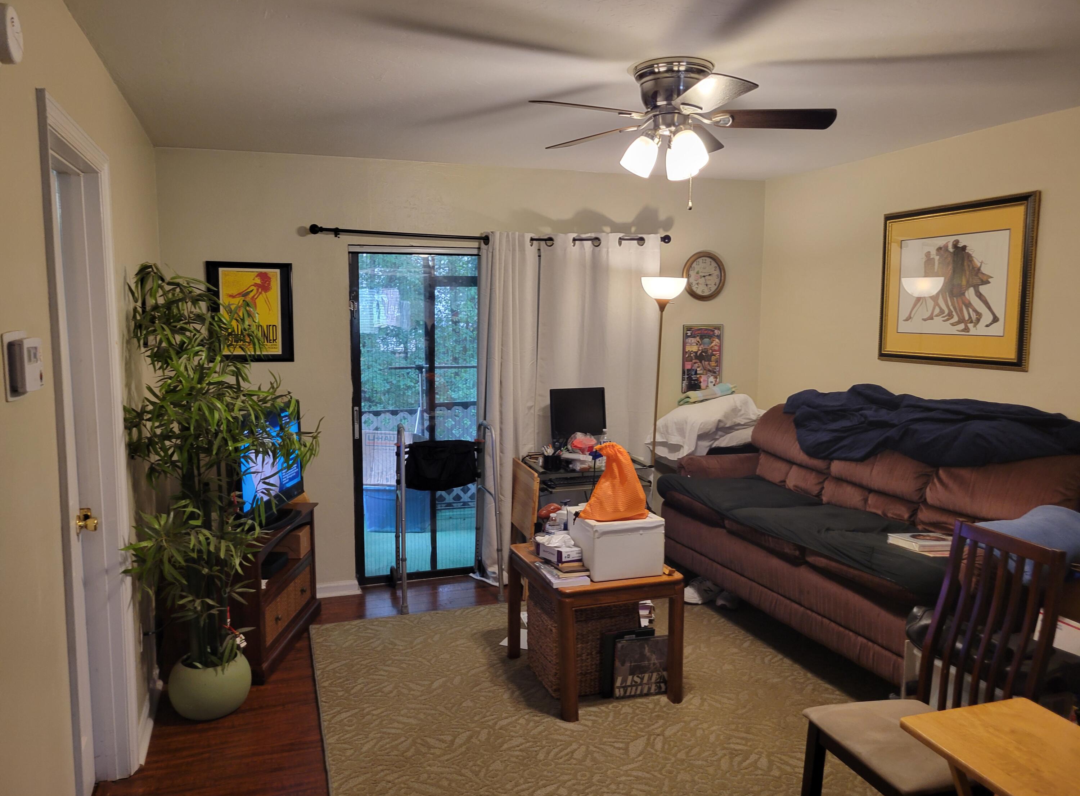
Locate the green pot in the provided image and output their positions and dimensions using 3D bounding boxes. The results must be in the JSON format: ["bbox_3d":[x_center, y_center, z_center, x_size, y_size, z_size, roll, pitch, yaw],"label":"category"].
[{"bbox_3d":[-1.324,1.155,3.261,0.310,0.210,0.310,-2,7,-19],"label":"green pot"}]

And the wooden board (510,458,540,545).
[{"bbox_3d":[-0.080,0.563,4.535,0.035,0.365,0.480,1,5,-15],"label":"wooden board"}]

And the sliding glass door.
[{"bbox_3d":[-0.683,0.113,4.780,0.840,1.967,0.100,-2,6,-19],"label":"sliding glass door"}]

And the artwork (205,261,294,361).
[{"bbox_3d":[-1.542,-0.455,4.319,0.441,0.525,0.025,-2,6,-19],"label":"artwork"}]

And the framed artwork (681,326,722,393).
[{"bbox_3d":[1.058,-0.251,5.256,0.296,0.447,0.020,-2,6,-19],"label":"framed artwork"}]

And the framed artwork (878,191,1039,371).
[{"bbox_3d":[1.956,-0.538,3.869,0.035,0.760,0.875,-2,7,-19],"label":"framed artwork"}]

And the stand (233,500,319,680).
[{"bbox_3d":[-1.389,0.889,3.870,0.440,0.605,0.840,0,6,1],"label":"stand"}]

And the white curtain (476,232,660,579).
[{"bbox_3d":[0.185,0.056,4.892,1.158,2.052,0.120,-2,6,-19],"label":"white curtain"}]

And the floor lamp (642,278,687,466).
[{"bbox_3d":[0.679,0.202,4.733,0.295,1.800,0.295,0,6,-20],"label":"floor lamp"}]

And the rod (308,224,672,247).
[{"bbox_3d":[-0.203,-0.934,4.654,2.169,0.050,0.070,-2,6,-19],"label":"rod"}]

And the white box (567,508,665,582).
[{"bbox_3d":[0.316,0.600,3.429,0.318,0.237,0.315,-2,6,-19],"label":"white box"}]

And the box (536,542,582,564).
[{"bbox_3d":[0.080,0.627,3.324,0.107,0.053,0.175,-4,8,-36],"label":"box"}]

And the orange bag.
[{"bbox_3d":[0.299,0.336,3.306,0.280,0.300,0.170,-1,6,-10],"label":"orange bag"}]

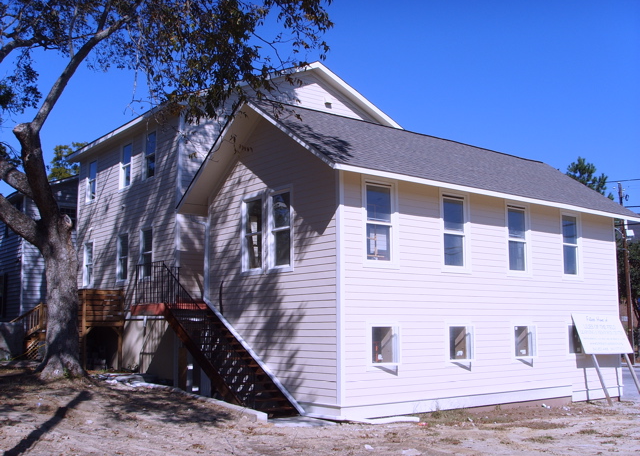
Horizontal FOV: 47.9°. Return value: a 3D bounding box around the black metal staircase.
[{"bbox_3d":[-2.767,2.549,17.680,1.244,3.587,6.259,6,-10,-38],"label":"black metal staircase"}]

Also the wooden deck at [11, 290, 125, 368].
[{"bbox_3d":[-8.799,3.456,24.504,2.288,2.525,4.886,6,-10,-38],"label":"wooden deck"}]

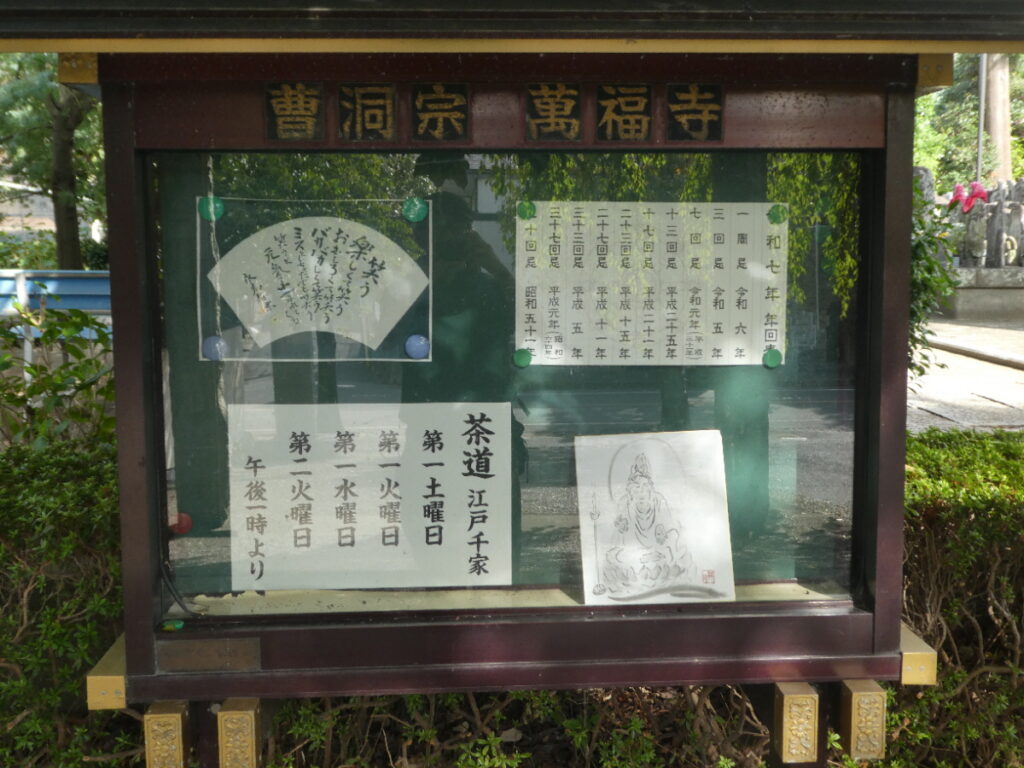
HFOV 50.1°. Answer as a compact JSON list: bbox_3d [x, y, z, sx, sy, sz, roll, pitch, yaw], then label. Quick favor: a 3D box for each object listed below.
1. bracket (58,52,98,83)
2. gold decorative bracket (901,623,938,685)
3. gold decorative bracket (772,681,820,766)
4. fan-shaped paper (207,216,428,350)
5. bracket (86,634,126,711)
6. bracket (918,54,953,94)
[{"bbox_3d":[-0.585,-0.437,1.558,0.051,0.050,0.200,-1,6,-3],"label":"bracket"},{"bbox_3d":[0.595,0.409,1.711,0.052,0.050,0.200,-1,6,-3],"label":"gold decorative bracket"},{"bbox_3d":[0.411,0.490,1.587,0.050,0.101,0.047,-1,6,-3],"label":"gold decorative bracket"},{"bbox_3d":[-0.299,-0.155,1.696,0.340,0.205,0.005,-1,6,-3],"label":"fan-shaped paper"},{"bbox_3d":[-0.579,0.426,1.646,0.053,0.049,0.200,-1,6,-3],"label":"bracket"},{"bbox_3d":[0.585,-0.450,1.624,0.050,0.050,0.200,-1,6,-3],"label":"bracket"}]

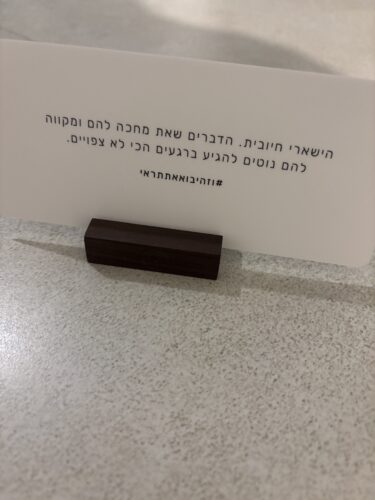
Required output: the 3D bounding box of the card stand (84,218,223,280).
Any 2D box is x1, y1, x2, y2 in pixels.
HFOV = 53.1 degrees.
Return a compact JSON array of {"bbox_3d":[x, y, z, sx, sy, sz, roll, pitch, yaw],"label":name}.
[{"bbox_3d":[-0.013,-0.005,0.161,0.054,0.015,0.024,8,45,2],"label":"card stand"}]

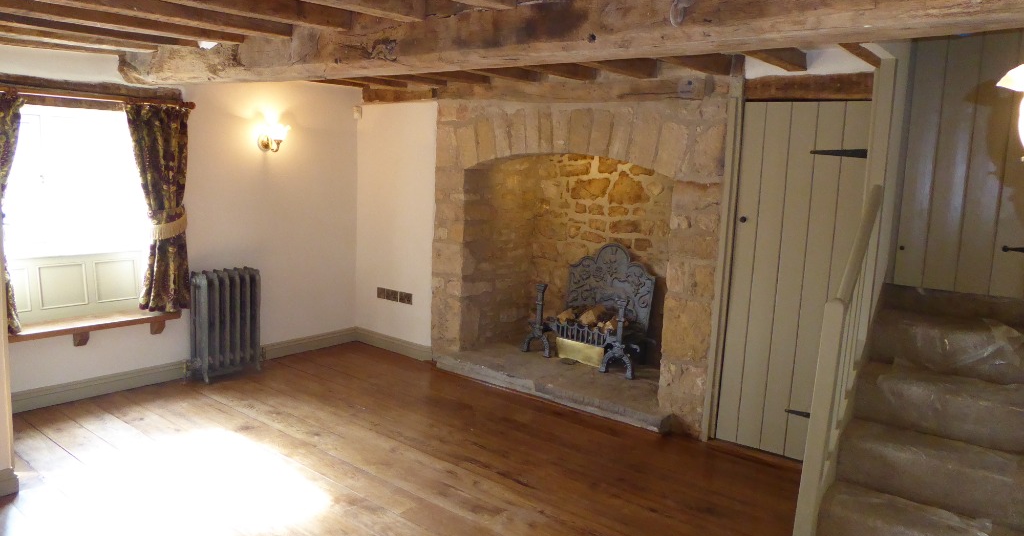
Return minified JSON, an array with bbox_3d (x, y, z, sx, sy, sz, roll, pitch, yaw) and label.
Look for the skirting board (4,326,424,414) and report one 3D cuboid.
[{"bbox_3d":[-1.701,0.700,4.799,0.864,0.112,2.425,9,11,38],"label":"skirting board"}]

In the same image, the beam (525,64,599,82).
[{"bbox_3d":[0.008,-1.075,3.813,0.089,0.089,1.454,9,11,38],"label":"beam"}]

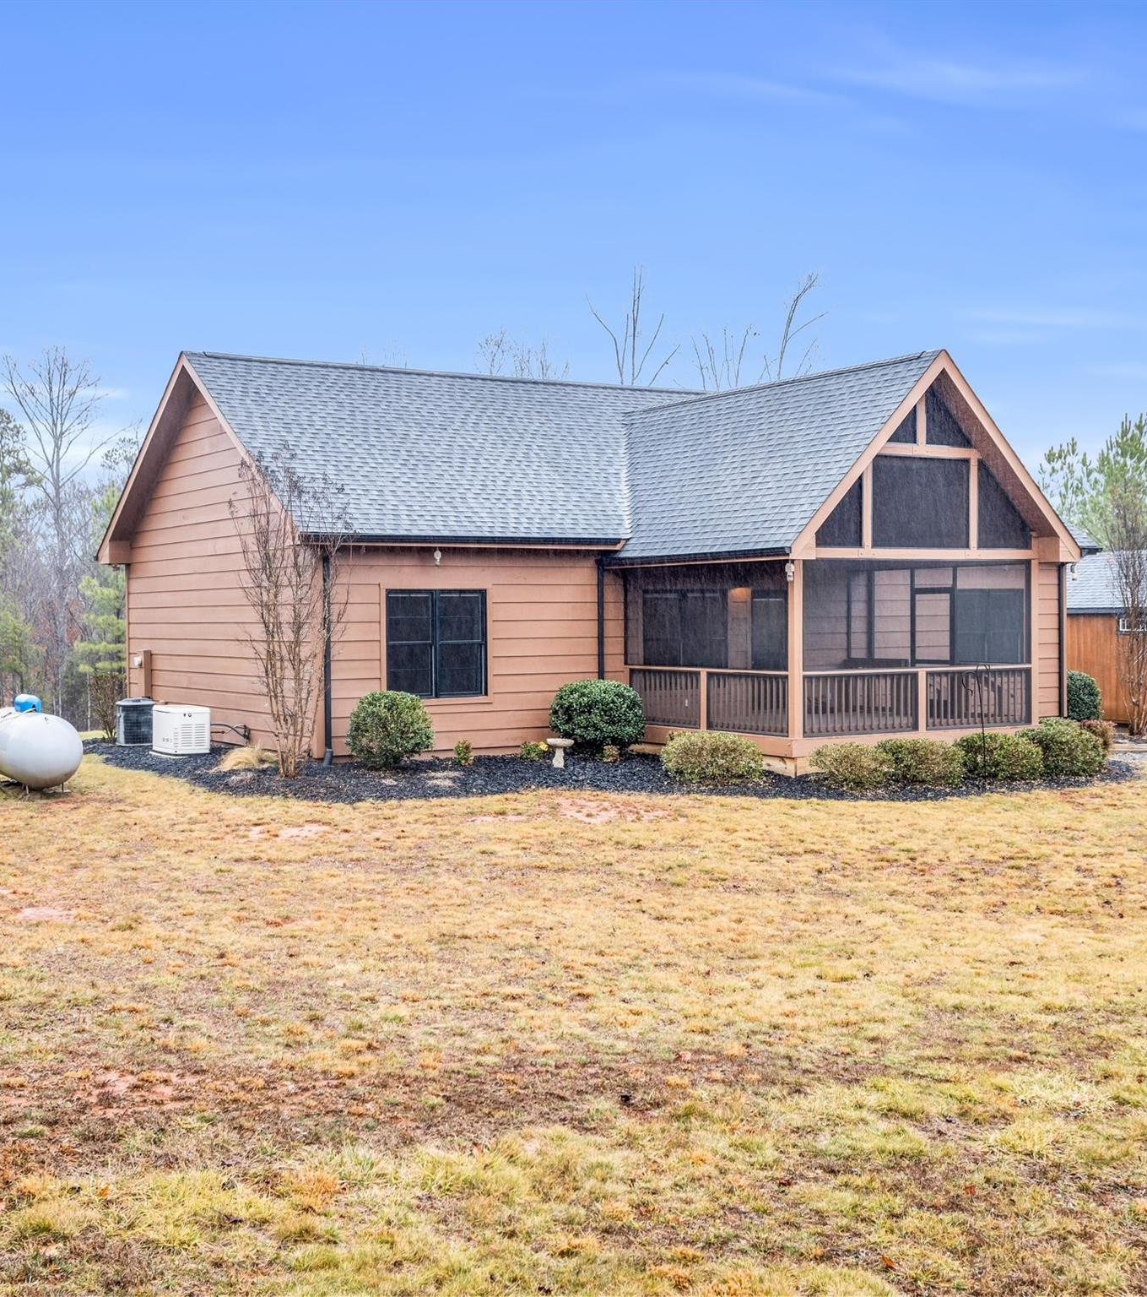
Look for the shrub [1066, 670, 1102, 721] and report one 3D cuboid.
[{"bbox_3d":[9.526,0.925,34.200,1.150,1.030,1.150,-1,1,-31],"label":"shrub"}]

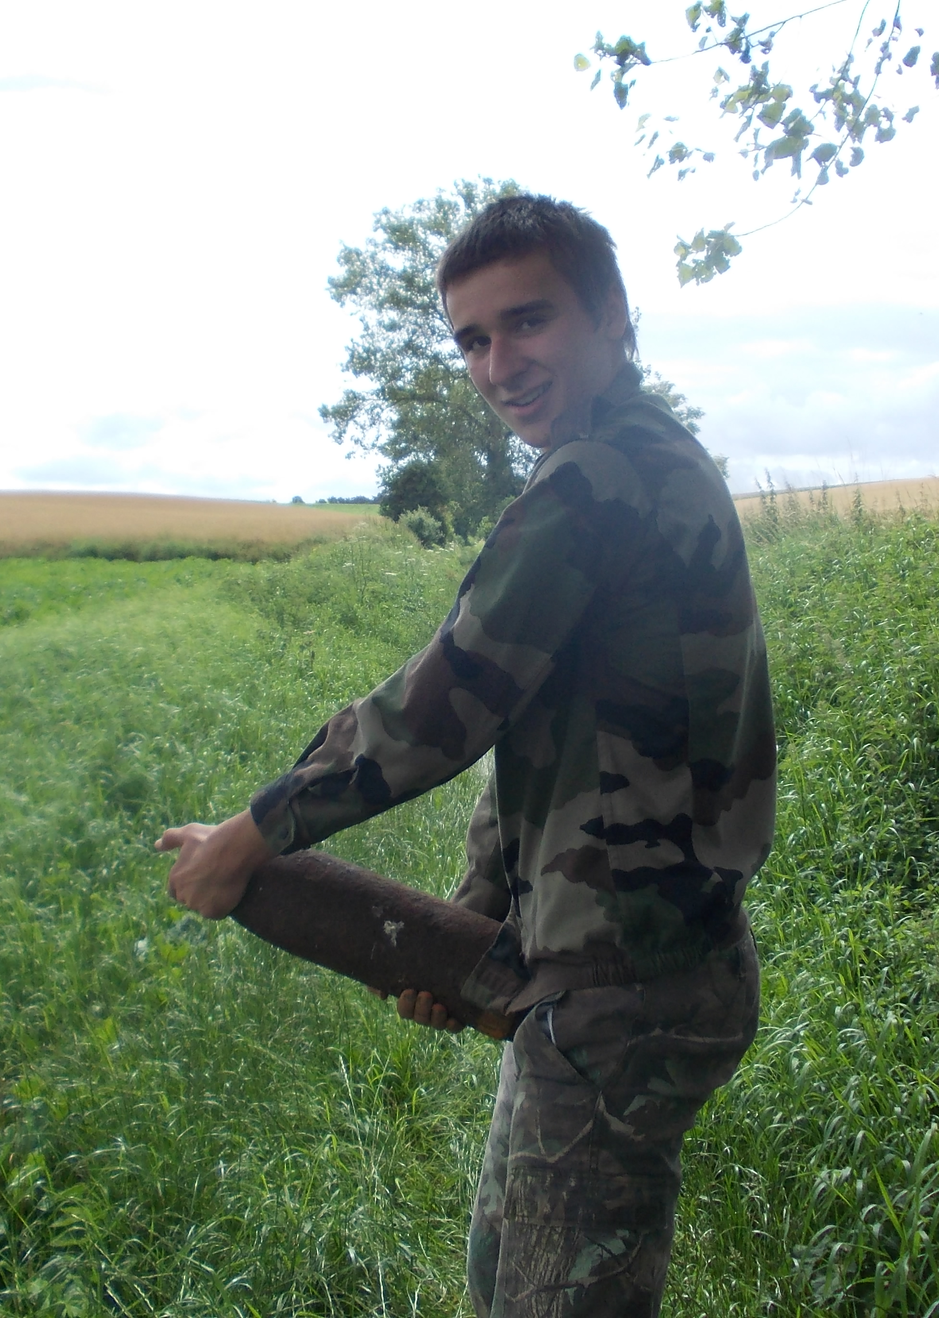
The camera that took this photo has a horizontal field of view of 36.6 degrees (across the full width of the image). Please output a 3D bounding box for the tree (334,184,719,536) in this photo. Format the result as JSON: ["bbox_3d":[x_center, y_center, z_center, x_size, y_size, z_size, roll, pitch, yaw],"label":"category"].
[{"bbox_3d":[1.480,-8.820,42.300,11.300,10.600,10.200,0,6,0],"label":"tree"}]

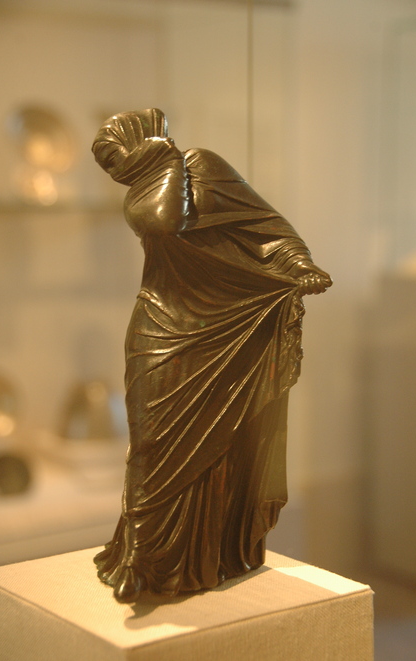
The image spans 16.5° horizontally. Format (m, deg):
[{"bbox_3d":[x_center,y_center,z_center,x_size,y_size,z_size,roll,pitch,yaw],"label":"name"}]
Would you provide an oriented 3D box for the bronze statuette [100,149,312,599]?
[{"bbox_3d":[0.000,0.007,0.622,0.104,0.205,0.088,3,7,28],"label":"bronze statuette"}]

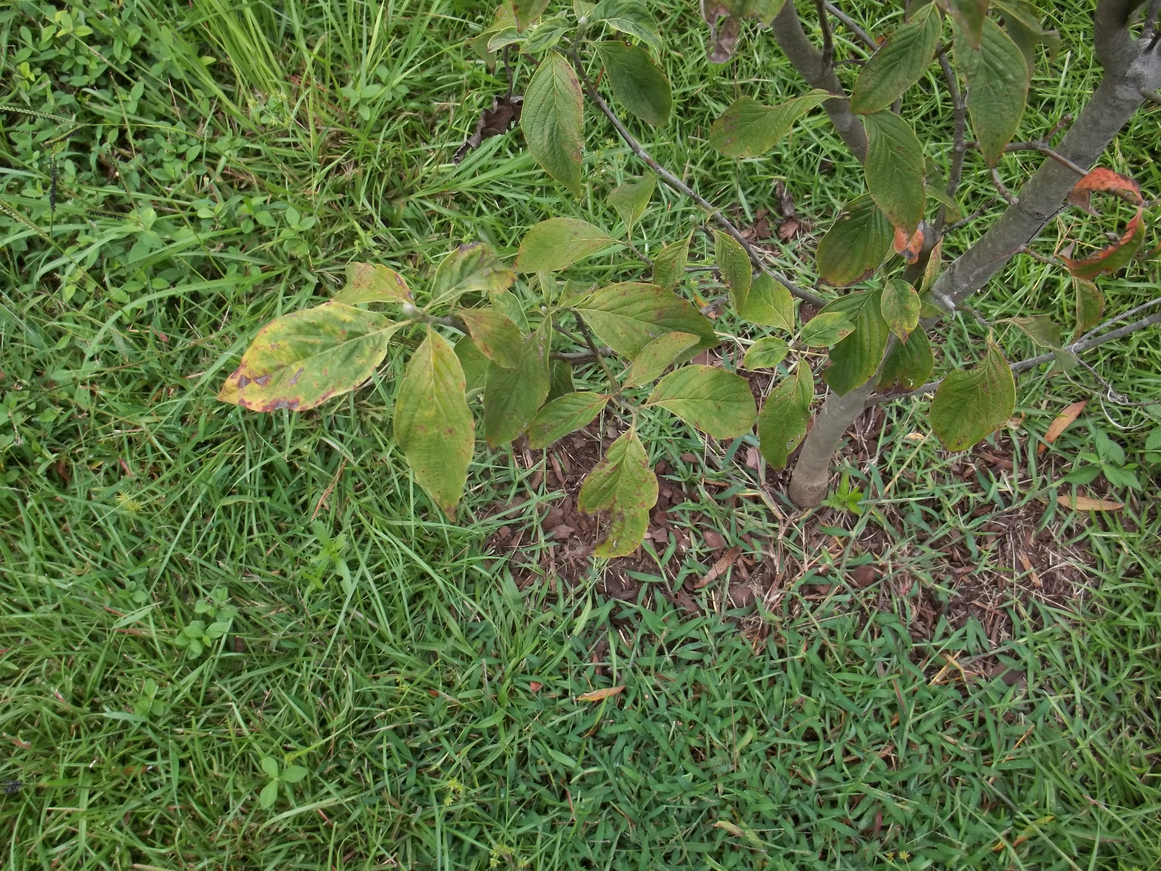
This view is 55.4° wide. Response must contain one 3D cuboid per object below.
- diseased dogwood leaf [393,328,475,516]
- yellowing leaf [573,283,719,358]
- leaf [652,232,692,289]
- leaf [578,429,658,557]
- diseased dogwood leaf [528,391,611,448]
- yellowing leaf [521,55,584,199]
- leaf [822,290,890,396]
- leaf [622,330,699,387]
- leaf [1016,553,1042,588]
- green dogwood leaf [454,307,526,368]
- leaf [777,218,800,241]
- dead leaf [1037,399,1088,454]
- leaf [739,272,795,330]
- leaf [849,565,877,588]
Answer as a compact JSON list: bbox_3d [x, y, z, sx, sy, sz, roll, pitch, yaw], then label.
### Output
[{"bbox_3d":[-0.098,-0.009,0.740,0.052,0.128,0.025,-7,14,-4],"label":"diseased dogwood leaf"},{"bbox_3d":[0.048,-0.085,0.825,0.119,0.018,0.057,12,71,-20],"label":"yellowing leaf"},{"bbox_3d":[0.080,-0.151,0.960,0.032,0.052,0.014,31,24,21],"label":"leaf"},{"bbox_3d":[0.029,0.045,0.850,0.059,0.022,0.102,10,101,3],"label":"leaf"},{"bbox_3d":[-0.009,-0.011,0.840,0.075,0.018,0.037,-33,57,16],"label":"diseased dogwood leaf"},{"bbox_3d":[-0.021,-0.233,0.825,0.048,0.018,0.103,-10,101,0],"label":"yellowing leaf"},{"bbox_3d":[0.241,-0.081,0.968,0.057,0.020,0.093,16,99,11],"label":"leaf"},{"bbox_3d":[0.063,-0.060,0.870,0.081,0.018,0.030,-35,61,-22],"label":"leaf"},{"bbox_3d":[0.482,0.145,1.190,0.012,0.006,0.040,-19,60,-12],"label":"leaf"},{"bbox_3d":[-0.060,-0.067,0.750,0.018,0.058,0.031,-4,52,48],"label":"green dogwood leaf"},{"bbox_3d":[0.310,-0.307,1.643,0.031,0.012,0.045,37,62,11],"label":"leaf"},{"bbox_3d":[0.621,-0.011,1.424,0.098,0.008,0.018,-44,65,-13],"label":"dead leaf"},{"bbox_3d":[0.167,-0.120,0.990,0.052,0.016,0.070,-36,77,-20],"label":"leaf"},{"bbox_3d":[0.336,0.166,1.312,0.030,0.010,0.030,0,73,0],"label":"leaf"}]

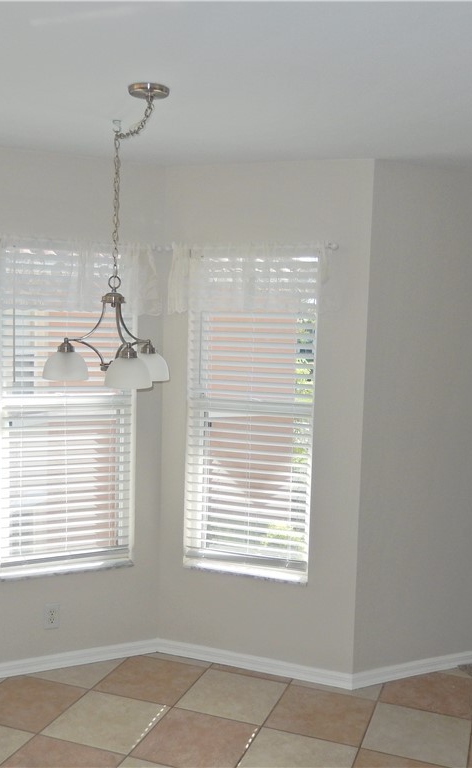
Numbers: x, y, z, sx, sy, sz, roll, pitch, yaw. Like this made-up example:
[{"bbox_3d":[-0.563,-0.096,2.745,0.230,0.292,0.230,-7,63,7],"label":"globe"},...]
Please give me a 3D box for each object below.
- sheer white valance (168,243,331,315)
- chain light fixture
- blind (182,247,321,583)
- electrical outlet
[{"bbox_3d":[0.051,-0.487,3.430,0.777,0.321,0.080,3,5,20],"label":"sheer white valance"},{"bbox_3d":[-0.477,-0.480,2.683,0.511,1.000,0.700,2,4,0],"label":"chain light fixture"},{"bbox_3d":[0.063,0.137,3.579,0.652,1.555,0.060,3,5,20],"label":"blind"},{"bbox_3d":[-0.880,1.114,3.539,0.070,0.115,0.010,0,5,-25],"label":"electrical outlet"}]

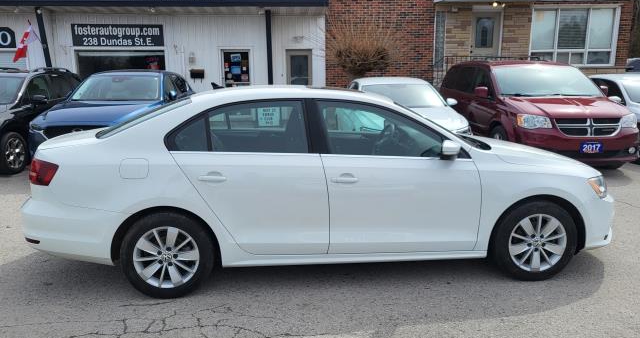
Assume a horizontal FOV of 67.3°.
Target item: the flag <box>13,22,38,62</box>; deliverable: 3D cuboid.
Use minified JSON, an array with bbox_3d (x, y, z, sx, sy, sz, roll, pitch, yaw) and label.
[{"bbox_3d":[-7.594,-3.274,12.394,0.720,1.050,0.350,-1,12,-6],"label":"flag"}]

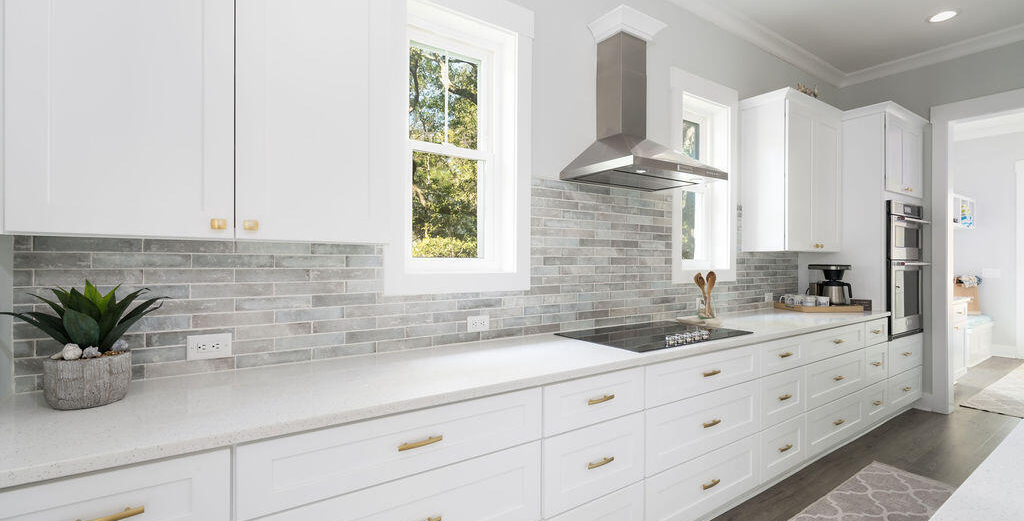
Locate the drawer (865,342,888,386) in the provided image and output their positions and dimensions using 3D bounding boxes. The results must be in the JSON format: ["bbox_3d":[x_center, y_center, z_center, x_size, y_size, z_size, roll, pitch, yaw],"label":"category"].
[{"bbox_3d":[2.587,0.769,3.369,0.439,0.290,0.520,0,0,-33],"label":"drawer"}]

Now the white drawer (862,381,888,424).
[{"bbox_3d":[2.558,1.038,3.290,0.417,0.282,0.430,0,0,-33],"label":"white drawer"}]

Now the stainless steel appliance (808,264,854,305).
[{"bbox_3d":[2.555,0.205,3.430,0.300,0.355,0.190,0,0,11],"label":"stainless steel appliance"}]

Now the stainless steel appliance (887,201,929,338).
[{"bbox_3d":[3.010,0.070,3.651,0.755,1.046,0.620,0,0,-33],"label":"stainless steel appliance"}]

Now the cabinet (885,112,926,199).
[{"bbox_3d":[3.051,-0.831,3.724,0.840,0.610,0.591,0,0,-33],"label":"cabinet"}]

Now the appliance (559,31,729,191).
[{"bbox_3d":[0.718,-0.835,2.308,0.747,0.810,0.506,0,0,-33],"label":"appliance"}]

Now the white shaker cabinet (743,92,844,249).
[{"bbox_3d":[2.241,-0.650,3.393,0.920,1.165,0.331,0,0,-33],"label":"white shaker cabinet"}]

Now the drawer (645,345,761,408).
[{"bbox_3d":[0.815,0.536,2.236,0.919,0.176,0.520,0,0,-33],"label":"drawer"}]

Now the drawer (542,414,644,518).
[{"bbox_3d":[0.194,0.769,1.857,0.536,0.290,0.550,0,0,-33],"label":"drawer"}]

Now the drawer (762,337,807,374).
[{"bbox_3d":[1.417,0.536,2.621,0.510,0.176,0.520,0,0,-33],"label":"drawer"}]

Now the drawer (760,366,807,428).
[{"bbox_3d":[1.417,0.769,2.621,0.510,0.290,0.520,0,0,-33],"label":"drawer"}]

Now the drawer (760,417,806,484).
[{"bbox_3d":[1.409,1.057,2.634,0.510,0.287,0.550,0,0,-33],"label":"drawer"}]

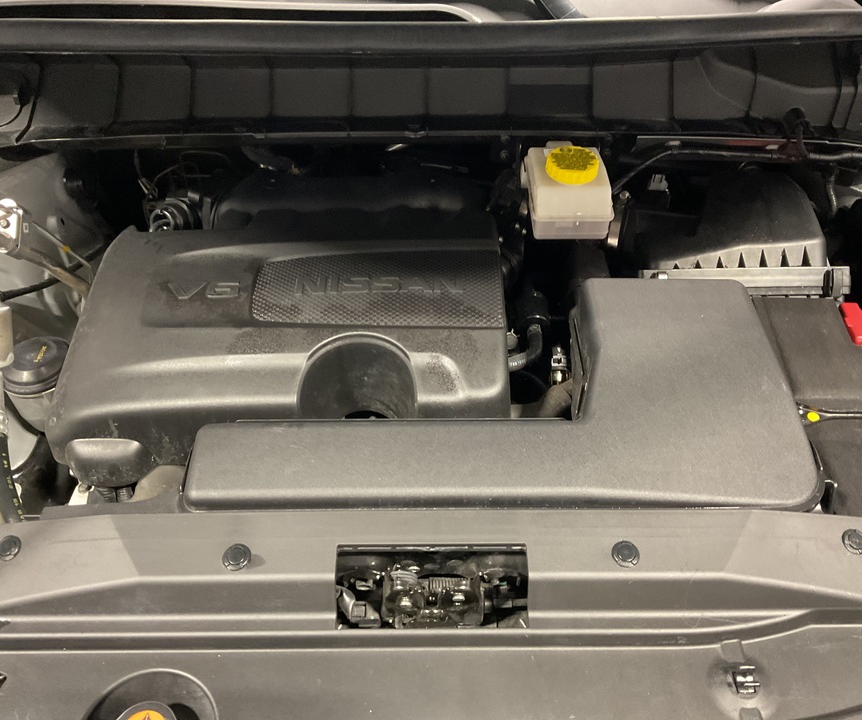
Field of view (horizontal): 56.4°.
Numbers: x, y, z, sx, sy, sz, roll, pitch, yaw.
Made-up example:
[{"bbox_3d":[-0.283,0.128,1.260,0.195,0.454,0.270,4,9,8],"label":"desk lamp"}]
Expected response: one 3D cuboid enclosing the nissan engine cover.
[{"bbox_3d":[-0.141,-0.023,0.826,0.420,0.125,0.280,0,52,0],"label":"nissan engine cover"}]

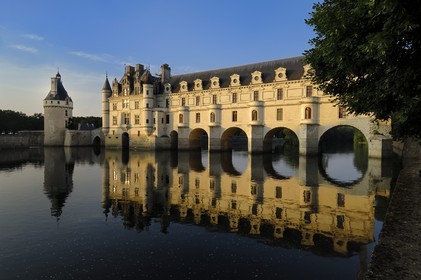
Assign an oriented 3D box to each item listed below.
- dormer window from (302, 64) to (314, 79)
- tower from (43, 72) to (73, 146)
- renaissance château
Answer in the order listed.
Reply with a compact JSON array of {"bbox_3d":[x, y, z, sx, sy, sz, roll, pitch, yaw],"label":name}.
[{"bbox_3d":[24.448,-16.571,60.152,2.857,3.461,2.095,1,0,30],"label":"dormer window"},{"bbox_3d":[-62.773,-12.680,101.506,10.351,30.988,10.351,1,0,30],"label":"tower"},{"bbox_3d":[3.115,-12.194,80.172,86.043,31.115,23.812,1,0,30],"label":"renaissance château"}]

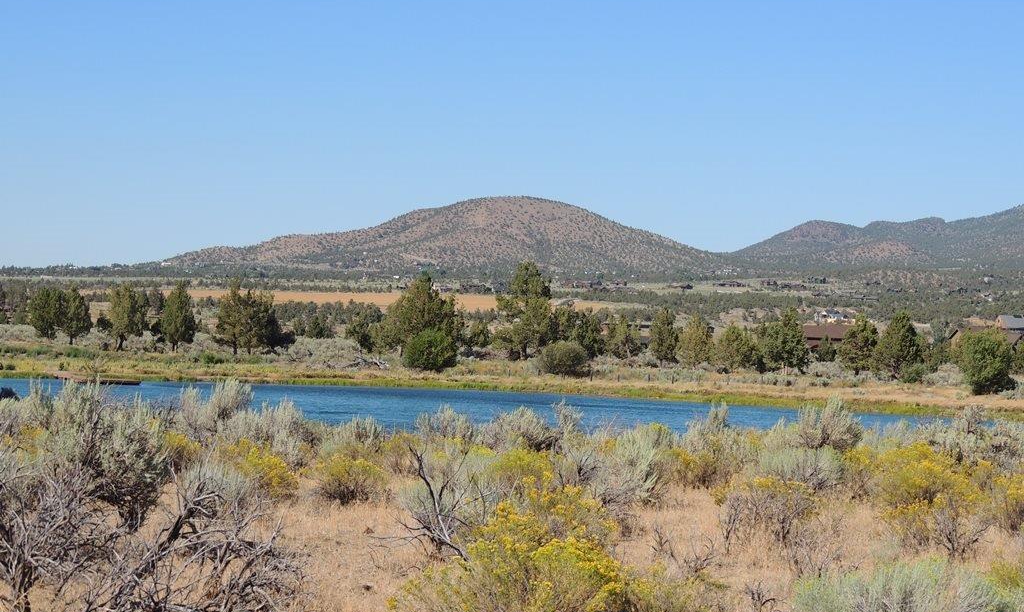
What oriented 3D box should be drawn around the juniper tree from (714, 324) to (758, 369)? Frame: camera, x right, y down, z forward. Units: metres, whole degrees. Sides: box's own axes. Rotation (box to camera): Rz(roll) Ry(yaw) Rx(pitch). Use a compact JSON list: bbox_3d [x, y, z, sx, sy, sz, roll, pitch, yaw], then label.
[{"bbox_3d":[19.024,3.432,188.000,3.730,4.070,3.730,0,1,0],"label":"juniper tree"}]

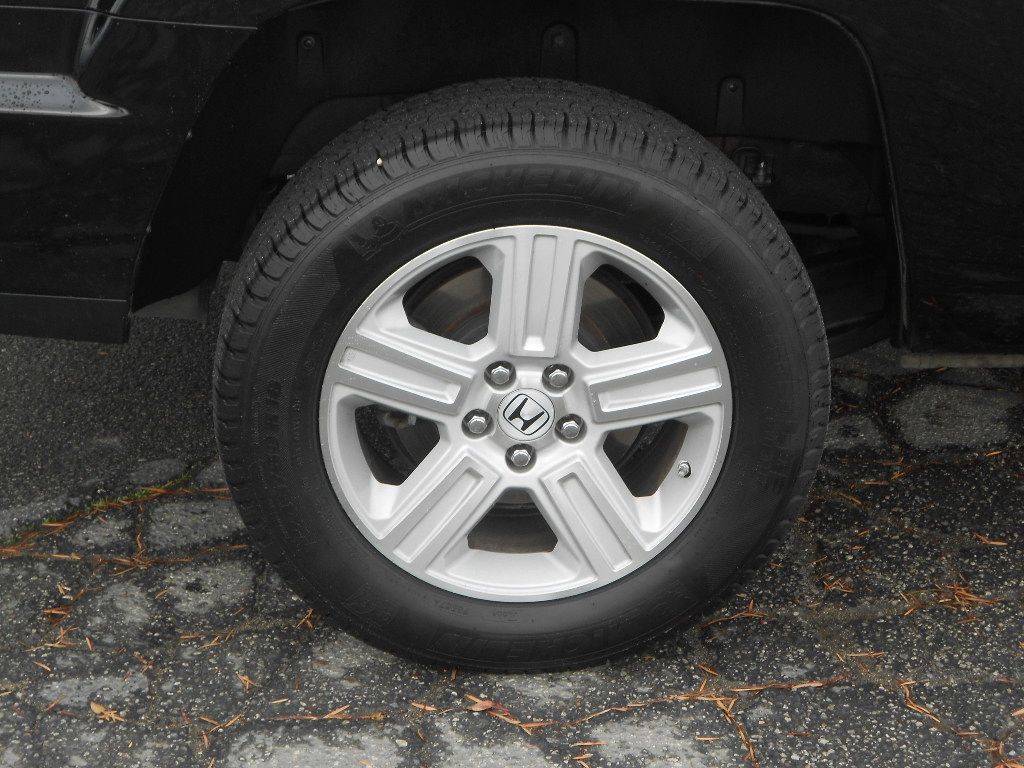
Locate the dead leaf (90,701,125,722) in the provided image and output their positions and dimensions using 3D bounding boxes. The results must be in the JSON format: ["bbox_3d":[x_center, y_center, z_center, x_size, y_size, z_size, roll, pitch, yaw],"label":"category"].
[{"bbox_3d":[-0.487,0.396,2.359,0.055,0.010,0.027,19,28,33],"label":"dead leaf"}]

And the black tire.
[{"bbox_3d":[0.011,-0.003,2.418,0.751,0.740,0.248,1,23,-5],"label":"black tire"}]

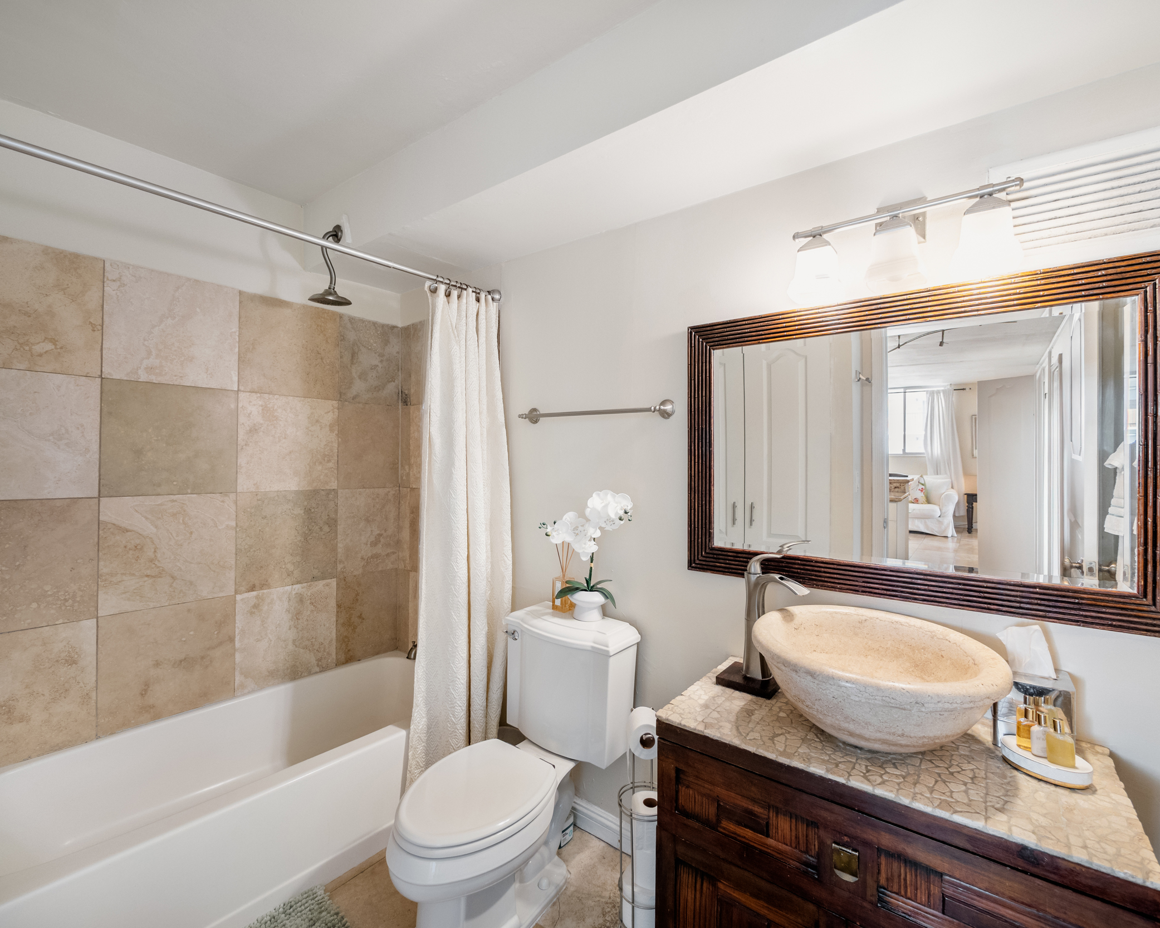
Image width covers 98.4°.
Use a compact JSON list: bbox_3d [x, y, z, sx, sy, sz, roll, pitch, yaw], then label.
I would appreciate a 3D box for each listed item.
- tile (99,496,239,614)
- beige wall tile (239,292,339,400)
[{"bbox_3d":[-1.522,0.323,1.872,0.012,0.414,0.402,0,0,42],"label":"tile"},{"bbox_3d":[-1.249,-0.495,2.172,0.012,0.401,0.396,0,0,42],"label":"beige wall tile"}]

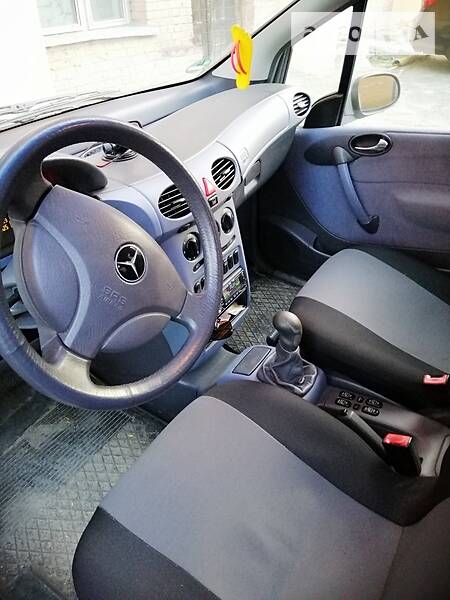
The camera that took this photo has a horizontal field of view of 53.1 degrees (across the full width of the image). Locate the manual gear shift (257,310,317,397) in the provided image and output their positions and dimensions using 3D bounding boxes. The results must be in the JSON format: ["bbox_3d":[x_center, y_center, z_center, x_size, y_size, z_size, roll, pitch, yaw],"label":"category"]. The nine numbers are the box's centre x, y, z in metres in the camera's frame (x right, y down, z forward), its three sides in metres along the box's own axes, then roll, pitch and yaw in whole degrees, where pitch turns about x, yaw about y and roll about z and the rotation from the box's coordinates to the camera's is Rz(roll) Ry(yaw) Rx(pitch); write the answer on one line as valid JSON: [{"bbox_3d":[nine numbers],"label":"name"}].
[{"bbox_3d":[0.136,0.098,0.927,0.120,0.165,0.095,17,39,28],"label":"manual gear shift"}]

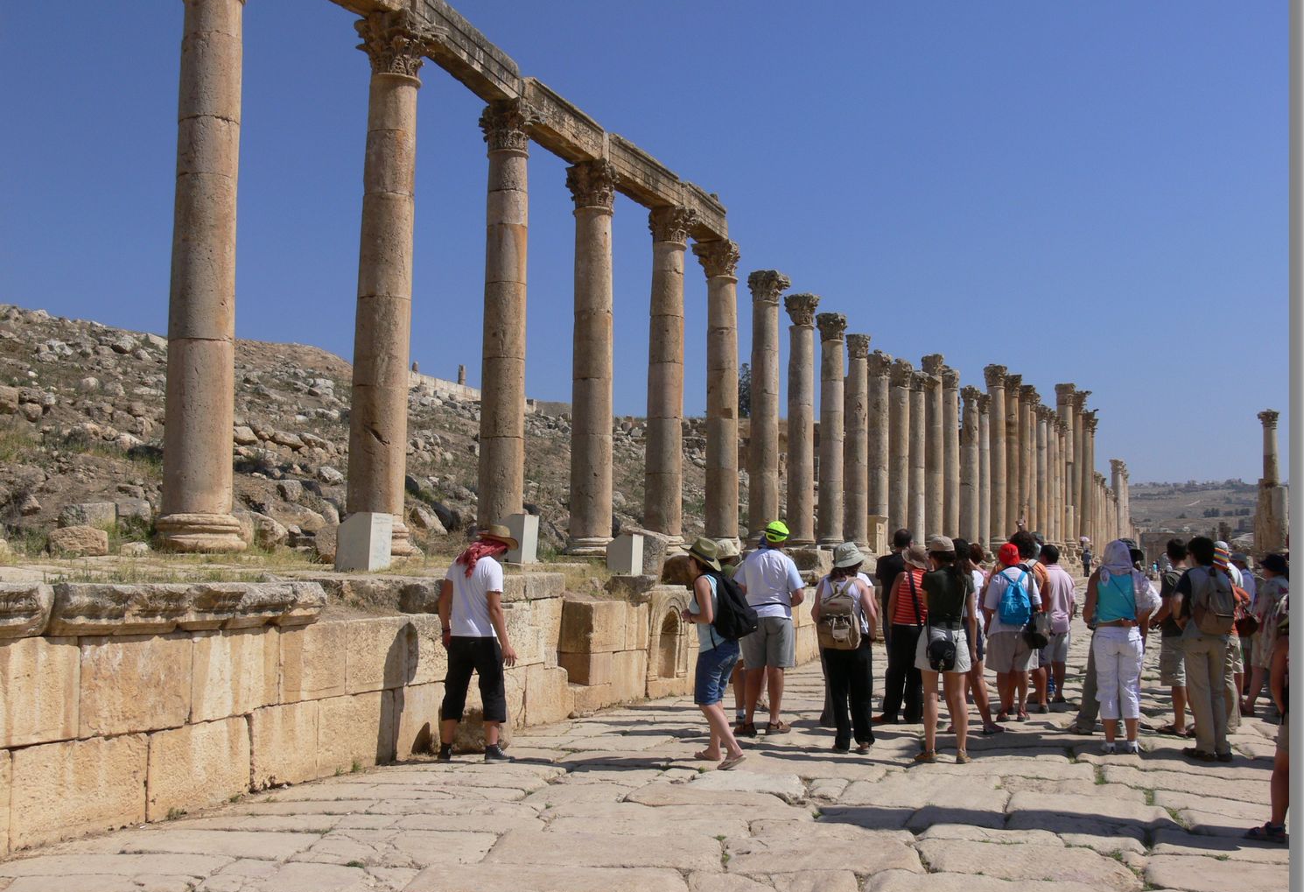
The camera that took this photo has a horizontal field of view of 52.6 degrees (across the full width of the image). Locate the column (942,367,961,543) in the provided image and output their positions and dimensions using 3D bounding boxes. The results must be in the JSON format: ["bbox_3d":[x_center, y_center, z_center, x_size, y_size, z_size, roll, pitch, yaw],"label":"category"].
[{"bbox_3d":[13.583,0.645,60.053,1.020,8.270,1.020,-1,-5,22],"label":"column"}]

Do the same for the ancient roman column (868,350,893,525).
[{"bbox_3d":[7.983,0.301,46.334,1.000,7.160,1.000,-1,-5,22],"label":"ancient roman column"}]

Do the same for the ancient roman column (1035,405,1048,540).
[{"bbox_3d":[22.749,1.742,77.328,0.950,8.240,0.950,-2,-5,25],"label":"ancient roman column"}]

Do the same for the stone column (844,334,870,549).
[{"bbox_3d":[6.719,-0.033,43.248,0.950,7.310,0.950,-1,-5,22],"label":"stone column"}]

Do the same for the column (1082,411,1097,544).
[{"bbox_3d":[33.077,2.498,100.413,1.150,10.386,1.150,-2,-5,25],"label":"column"}]

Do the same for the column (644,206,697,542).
[{"bbox_3d":[0.282,-1.389,27.521,1.000,7.410,1.000,-1,-5,22],"label":"column"}]

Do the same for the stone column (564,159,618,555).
[{"bbox_3d":[-0.980,-1.543,22.600,0.950,6.814,0.950,1,-4,0],"label":"stone column"}]

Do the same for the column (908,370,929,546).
[{"bbox_3d":[9.791,0.519,48.240,0.870,6.570,0.870,-1,-5,22],"label":"column"}]

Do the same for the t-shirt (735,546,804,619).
[{"bbox_3d":[0.990,1.154,11.100,0.570,0.640,0.320,0,-5,6],"label":"t-shirt"}]

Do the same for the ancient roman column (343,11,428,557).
[{"bbox_3d":[-3.237,-2.010,16.045,0.900,6.710,0.900,1,-4,0],"label":"ancient roman column"}]

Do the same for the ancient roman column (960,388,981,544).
[{"bbox_3d":[13.569,0.958,56.274,0.880,7.050,0.880,-1,-5,22],"label":"ancient roman column"}]

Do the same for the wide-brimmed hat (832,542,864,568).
[{"bbox_3d":[1.520,0.846,10.200,0.270,0.170,0.300,-4,5,41],"label":"wide-brimmed hat"}]

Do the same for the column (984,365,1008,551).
[{"bbox_3d":[16.518,0.604,63.361,1.100,9.078,1.100,-2,-5,25],"label":"column"}]

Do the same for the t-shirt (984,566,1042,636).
[{"bbox_3d":[3.445,1.479,12.588,0.550,0.671,0.310,1,-4,3],"label":"t-shirt"}]

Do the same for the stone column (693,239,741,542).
[{"bbox_3d":[1.470,-1.067,27.665,0.920,6.660,0.920,-2,-5,25],"label":"stone column"}]

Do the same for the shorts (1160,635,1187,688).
[{"bbox_3d":[4.615,1.866,11.563,0.400,0.498,0.310,4,-5,-35],"label":"shorts"}]

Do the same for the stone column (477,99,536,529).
[{"bbox_3d":[-2.349,-1.920,21.090,1.000,7.400,1.000,1,-4,0],"label":"stone column"}]

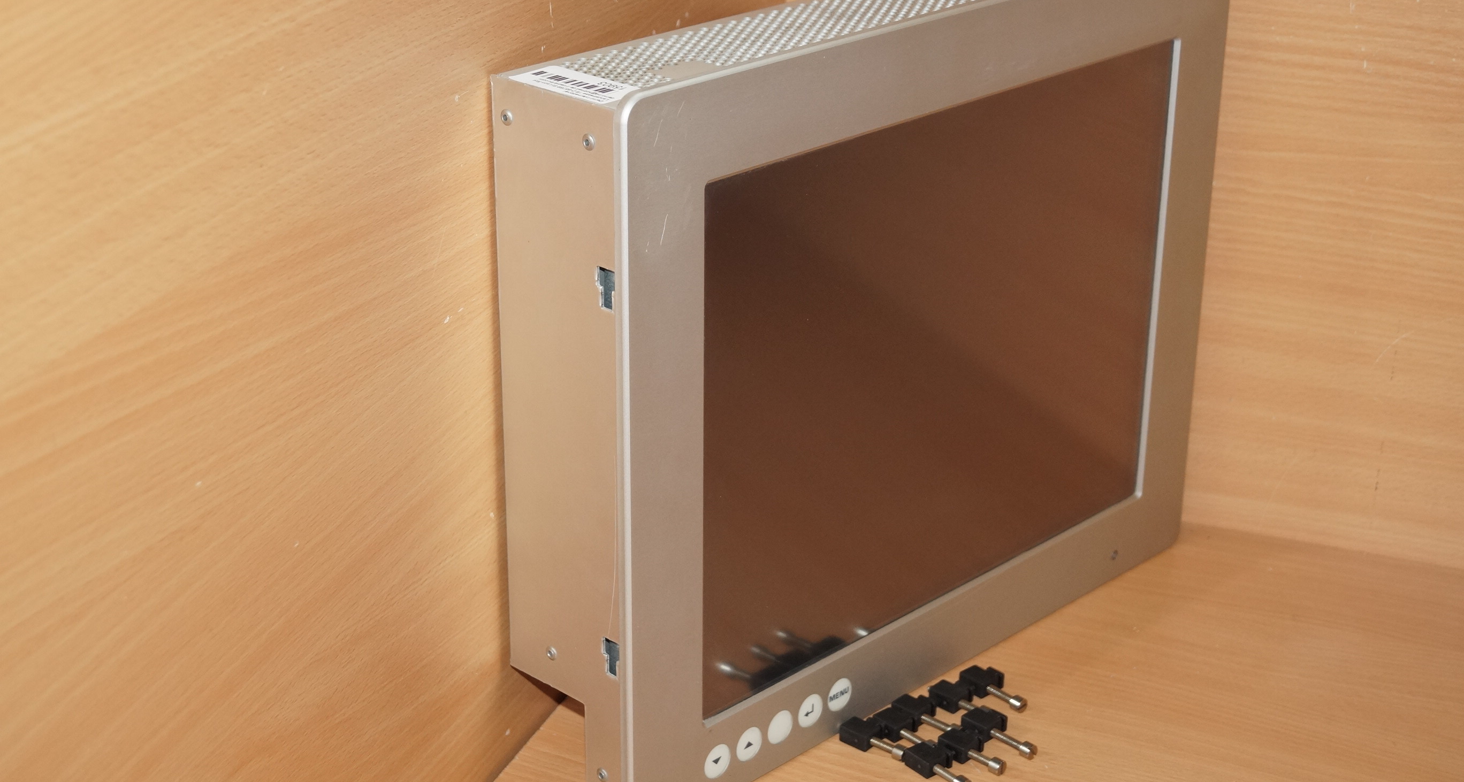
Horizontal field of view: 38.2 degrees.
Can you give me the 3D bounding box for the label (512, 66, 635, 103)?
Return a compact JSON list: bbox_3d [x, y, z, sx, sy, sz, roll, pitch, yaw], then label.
[{"bbox_3d":[-0.057,-0.115,0.789,0.024,0.001,0.052,-22,32,-40],"label":"label"}]

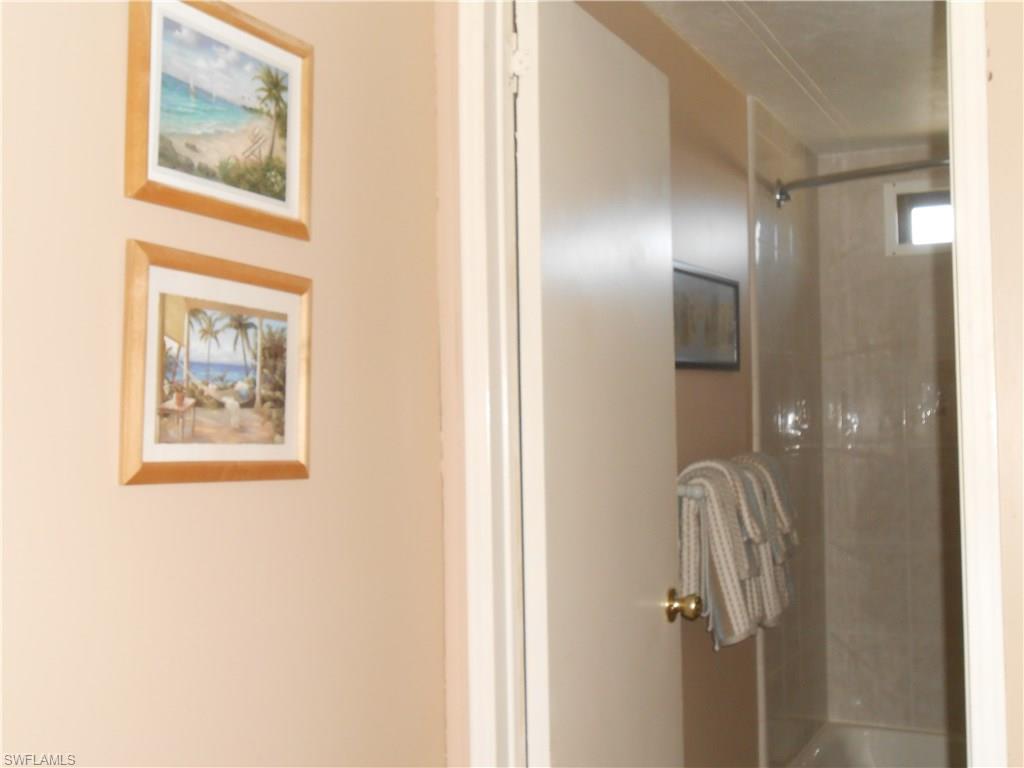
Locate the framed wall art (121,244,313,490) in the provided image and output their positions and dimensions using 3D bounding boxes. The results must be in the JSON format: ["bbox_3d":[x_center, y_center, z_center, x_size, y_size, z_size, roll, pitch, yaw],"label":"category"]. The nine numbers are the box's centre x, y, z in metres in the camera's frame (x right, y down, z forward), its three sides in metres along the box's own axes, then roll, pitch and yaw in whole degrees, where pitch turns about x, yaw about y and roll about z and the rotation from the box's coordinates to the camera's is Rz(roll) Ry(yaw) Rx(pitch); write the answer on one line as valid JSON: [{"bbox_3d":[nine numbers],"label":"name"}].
[{"bbox_3d":[-0.320,-0.014,1.259,0.018,0.247,0.285,-1,-4,27],"label":"framed wall art"}]

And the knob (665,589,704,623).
[{"bbox_3d":[0.340,0.435,2.197,0.061,0.066,0.066,-2,-2,27],"label":"knob"}]

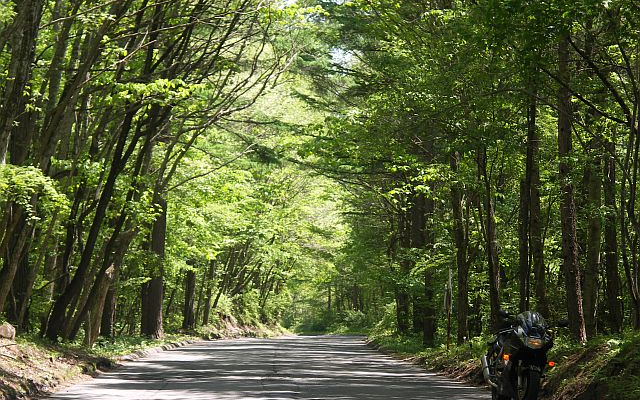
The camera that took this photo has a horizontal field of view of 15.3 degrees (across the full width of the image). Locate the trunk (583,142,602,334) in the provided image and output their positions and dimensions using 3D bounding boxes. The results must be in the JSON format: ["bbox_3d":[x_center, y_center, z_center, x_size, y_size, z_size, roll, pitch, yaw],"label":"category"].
[{"bbox_3d":[4.941,0.692,43.089,0.240,3.617,0.240,2,-3,0],"label":"trunk"}]

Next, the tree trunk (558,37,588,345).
[{"bbox_3d":[3.959,-0.197,37.621,0.250,4.917,0.250,-2,-3,0],"label":"tree trunk"}]

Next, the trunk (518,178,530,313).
[{"bbox_3d":[3.955,1.012,46.070,0.190,2.859,0.190,0,-3,0],"label":"trunk"}]

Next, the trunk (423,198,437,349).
[{"bbox_3d":[3.357,2.158,73.115,0.310,4.659,0.310,1,-3,0],"label":"trunk"}]

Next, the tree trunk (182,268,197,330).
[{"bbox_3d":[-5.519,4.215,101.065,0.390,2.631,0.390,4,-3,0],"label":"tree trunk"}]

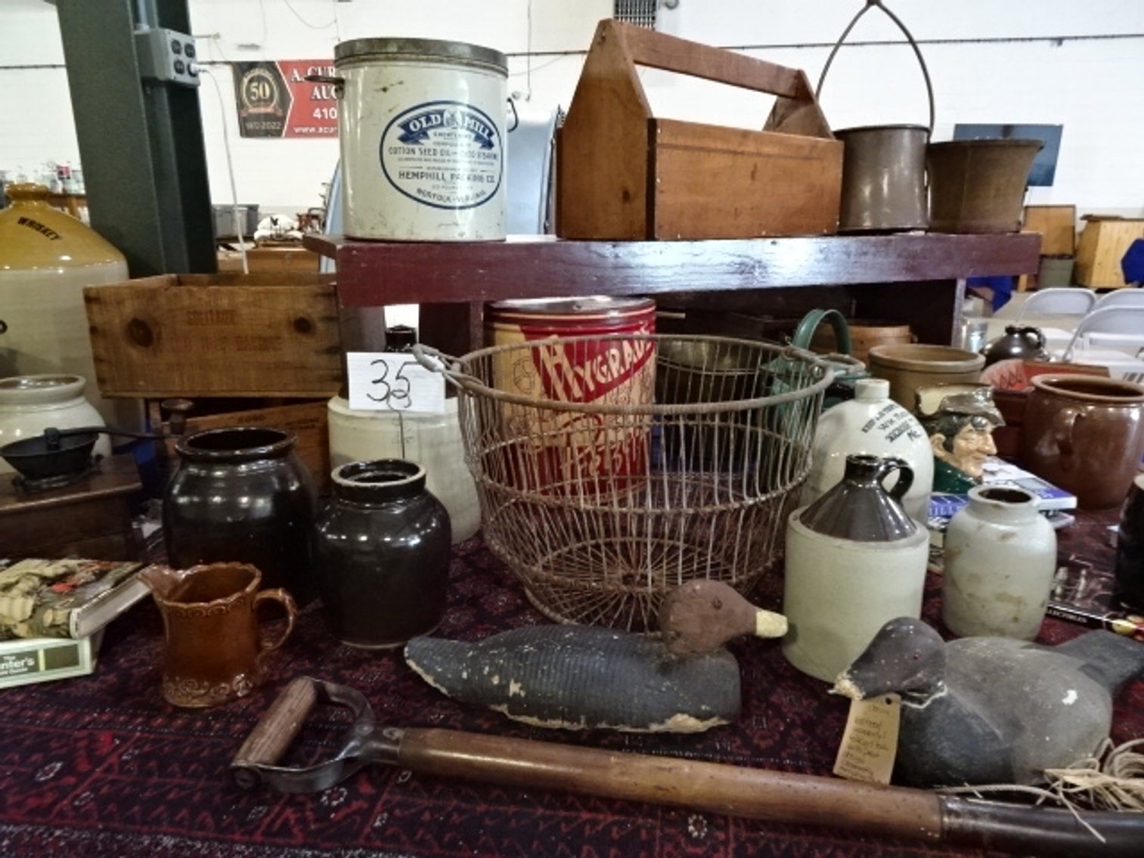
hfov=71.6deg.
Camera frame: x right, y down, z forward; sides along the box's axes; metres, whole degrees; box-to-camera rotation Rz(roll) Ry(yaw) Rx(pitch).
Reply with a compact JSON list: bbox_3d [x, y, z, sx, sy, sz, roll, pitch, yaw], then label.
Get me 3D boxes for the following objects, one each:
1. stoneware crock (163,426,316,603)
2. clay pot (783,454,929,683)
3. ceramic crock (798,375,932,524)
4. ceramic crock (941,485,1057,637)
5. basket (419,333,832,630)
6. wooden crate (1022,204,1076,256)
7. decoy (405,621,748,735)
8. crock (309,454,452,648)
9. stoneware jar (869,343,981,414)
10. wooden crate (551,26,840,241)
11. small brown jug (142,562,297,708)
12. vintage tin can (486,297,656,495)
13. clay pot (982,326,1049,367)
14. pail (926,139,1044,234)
[{"bbox_3d":[-0.416,0.113,1.012,0.184,0.204,0.184,-6,16,-22],"label":"stoneware crock"},{"bbox_3d":[0.312,0.140,0.875,0.148,0.222,0.148,0,15,0],"label":"clay pot"},{"bbox_3d":[0.403,0.059,1.085,0.169,0.247,0.169,-2,15,-7],"label":"ceramic crock"},{"bbox_3d":[0.491,0.150,0.917,0.115,0.154,0.115,0,15,0],"label":"ceramic crock"},{"bbox_3d":[0.086,0.062,1.040,0.512,0.288,0.465,0,15,0],"label":"basket"},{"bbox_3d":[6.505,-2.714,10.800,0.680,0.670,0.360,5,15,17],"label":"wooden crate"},{"bbox_3d":[0.012,0.214,0.780,0.355,0.102,0.135,1,15,5],"label":"decoy"},{"bbox_3d":[-0.213,0.137,0.906,0.149,0.185,0.149,0,15,0],"label":"crock"},{"bbox_3d":[0.684,-0.048,1.564,0.212,0.208,0.212,0,15,0],"label":"stoneware jar"},{"bbox_3d":[0.301,-0.601,1.681,0.246,0.375,0.687,14,20,43],"label":"wooden crate"},{"bbox_3d":[-0.357,0.202,0.803,0.160,0.112,0.094,3,15,9],"label":"small brown jug"},{"bbox_3d":[-0.002,-0.065,1.459,0.305,0.321,0.305,0,15,0],"label":"vintage tin can"},{"bbox_3d":[1.030,-0.125,1.860,0.165,0.232,0.165,0,15,0],"label":"clay pot"},{"bbox_3d":[0.950,-0.558,1.859,0.245,0.203,0.245,0,15,0],"label":"pail"}]

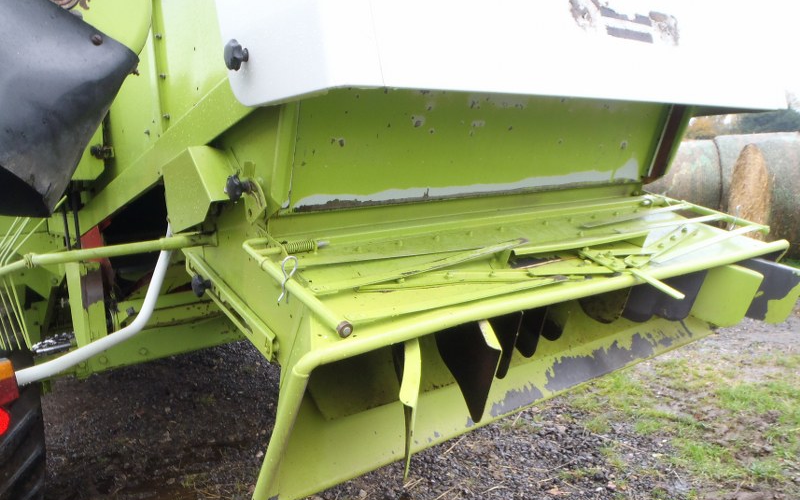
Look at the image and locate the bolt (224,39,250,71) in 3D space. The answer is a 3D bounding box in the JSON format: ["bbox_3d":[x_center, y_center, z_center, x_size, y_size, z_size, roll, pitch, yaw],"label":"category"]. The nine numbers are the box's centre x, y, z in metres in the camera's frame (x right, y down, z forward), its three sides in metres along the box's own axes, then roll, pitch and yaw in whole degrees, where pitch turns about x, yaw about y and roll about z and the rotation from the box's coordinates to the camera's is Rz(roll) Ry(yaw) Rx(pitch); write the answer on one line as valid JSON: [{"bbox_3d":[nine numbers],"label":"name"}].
[{"bbox_3d":[-0.303,-0.362,1.200,0.036,0.057,0.057,-8,13,-38],"label":"bolt"}]

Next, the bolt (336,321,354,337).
[{"bbox_3d":[-0.087,0.127,1.030,0.023,0.023,0.015,-8,24,-38],"label":"bolt"}]

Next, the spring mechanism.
[{"bbox_3d":[-0.202,-0.007,1.340,0.088,0.026,0.026,-8,13,-38],"label":"spring mechanism"}]

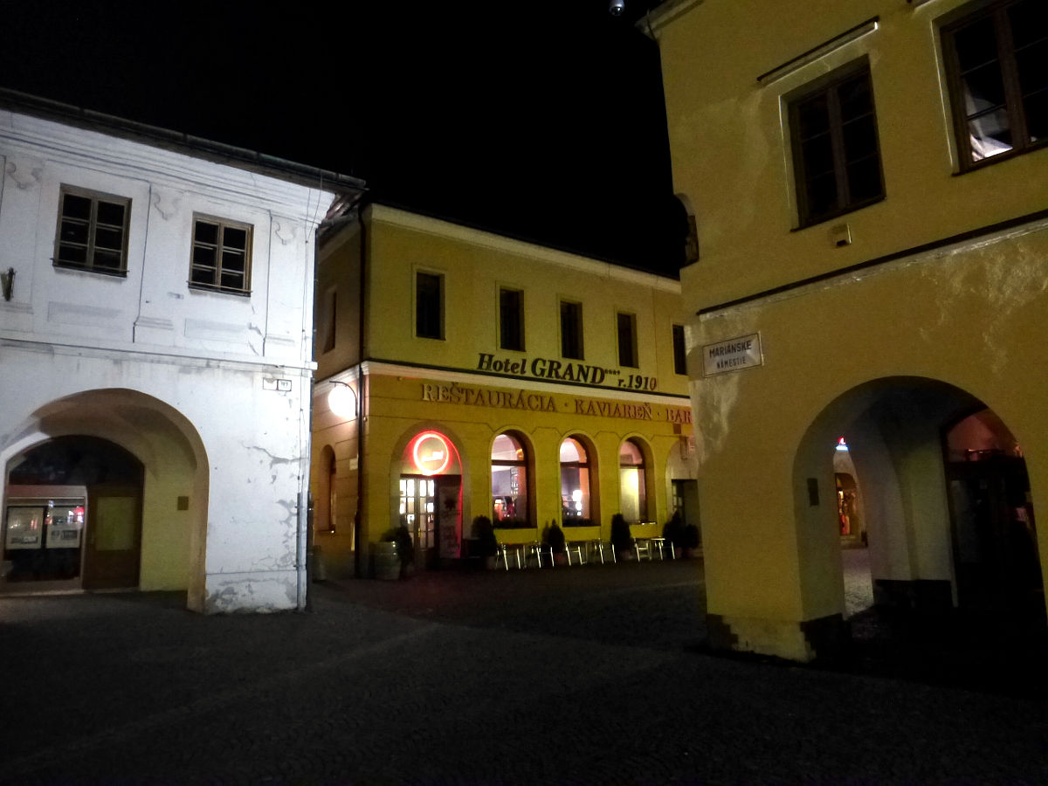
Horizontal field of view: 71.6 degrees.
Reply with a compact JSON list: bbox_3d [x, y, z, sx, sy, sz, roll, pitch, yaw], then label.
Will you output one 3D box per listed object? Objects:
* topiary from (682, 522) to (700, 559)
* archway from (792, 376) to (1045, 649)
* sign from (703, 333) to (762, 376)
[{"bbox_3d":[6.035,5.373,26.422,0.640,1.290,0.640,-2,-11,0],"label":"topiary"},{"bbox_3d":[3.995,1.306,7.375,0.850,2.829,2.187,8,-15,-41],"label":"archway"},{"bbox_3d":[2.474,-0.443,8.705,0.030,0.386,0.773,8,-15,-41],"label":"sign"}]

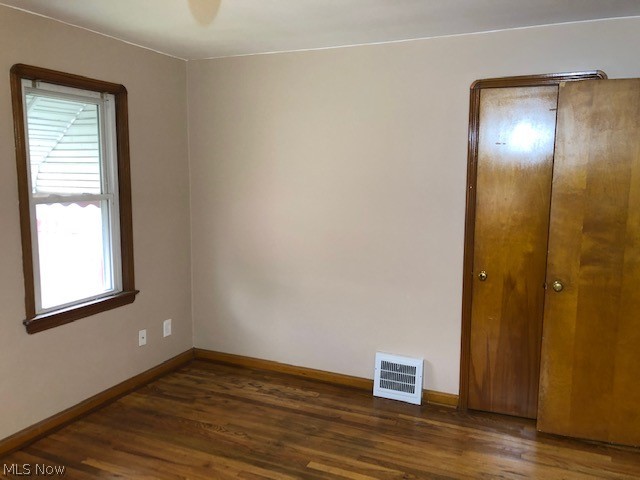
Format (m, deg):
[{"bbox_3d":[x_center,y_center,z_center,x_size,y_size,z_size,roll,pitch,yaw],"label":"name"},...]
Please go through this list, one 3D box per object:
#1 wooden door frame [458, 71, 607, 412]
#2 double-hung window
[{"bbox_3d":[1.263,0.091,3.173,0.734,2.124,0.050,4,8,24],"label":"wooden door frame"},{"bbox_3d":[-1.465,-0.247,3.163,0.070,1.477,0.865,4,8,24],"label":"double-hung window"}]

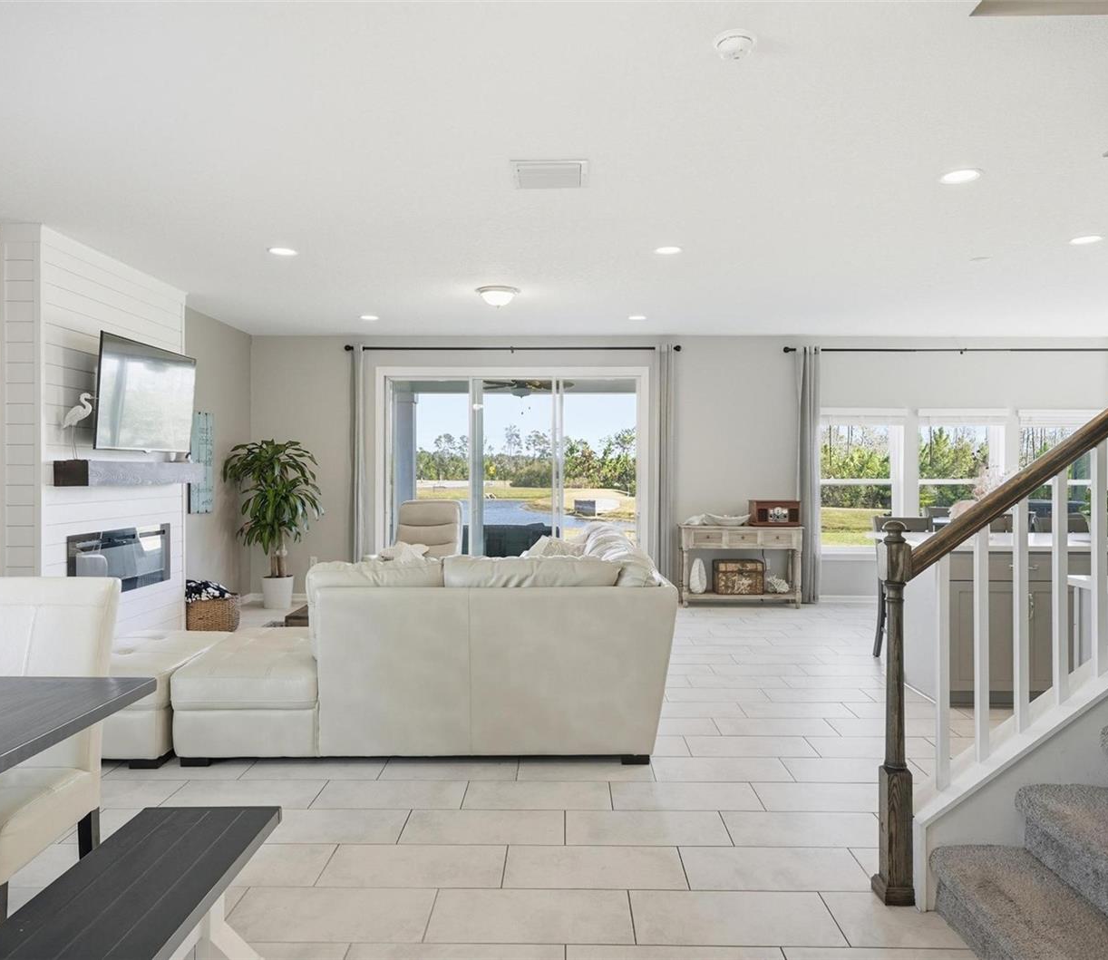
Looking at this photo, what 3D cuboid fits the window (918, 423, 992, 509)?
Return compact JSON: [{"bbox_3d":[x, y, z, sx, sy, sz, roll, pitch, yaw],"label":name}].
[{"bbox_3d":[4.251,-0.011,7.935,0.920,1.440,0.120,0,1,1],"label":"window"}]

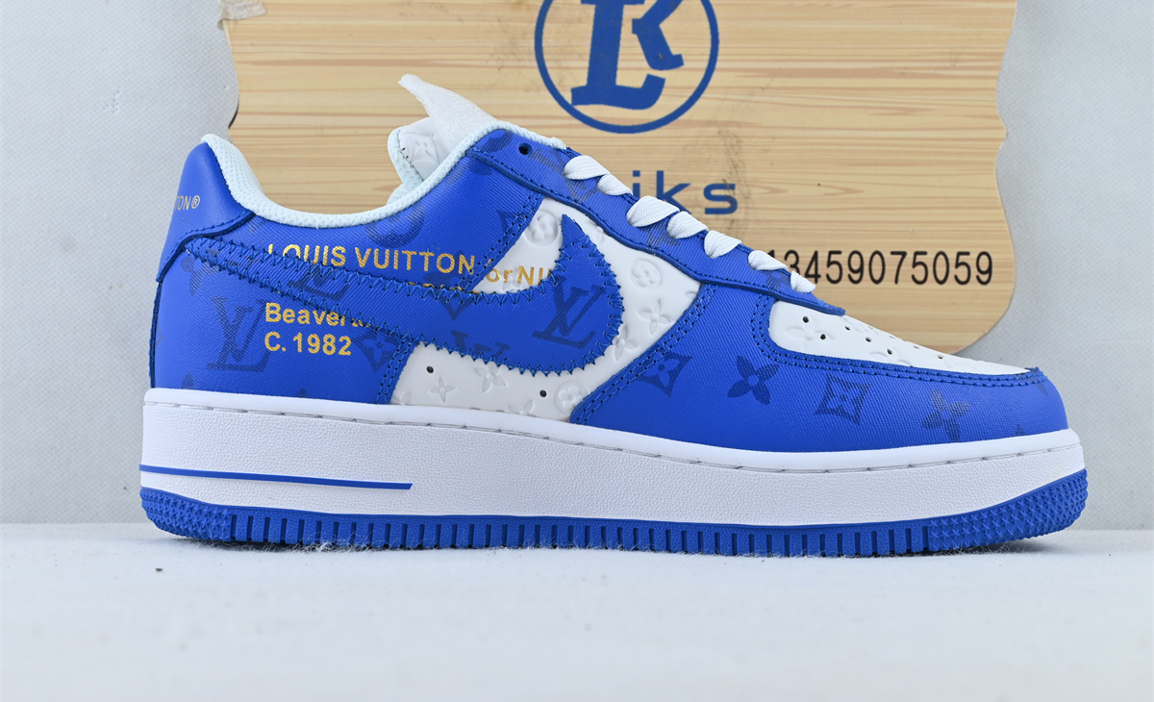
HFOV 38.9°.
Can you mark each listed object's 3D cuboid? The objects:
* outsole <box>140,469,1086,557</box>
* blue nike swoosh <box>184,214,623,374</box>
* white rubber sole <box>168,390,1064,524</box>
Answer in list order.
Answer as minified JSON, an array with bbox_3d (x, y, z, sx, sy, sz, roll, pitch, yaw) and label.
[{"bbox_3d":[0.011,0.049,0.521,0.295,0.024,0.109,0,-2,2],"label":"outsole"},{"bbox_3d":[-0.052,-0.017,0.488,0.131,0.048,0.018,0,-2,3],"label":"blue nike swoosh"},{"bbox_3d":[0.011,0.033,0.521,0.293,0.039,0.107,0,-2,2],"label":"white rubber sole"}]

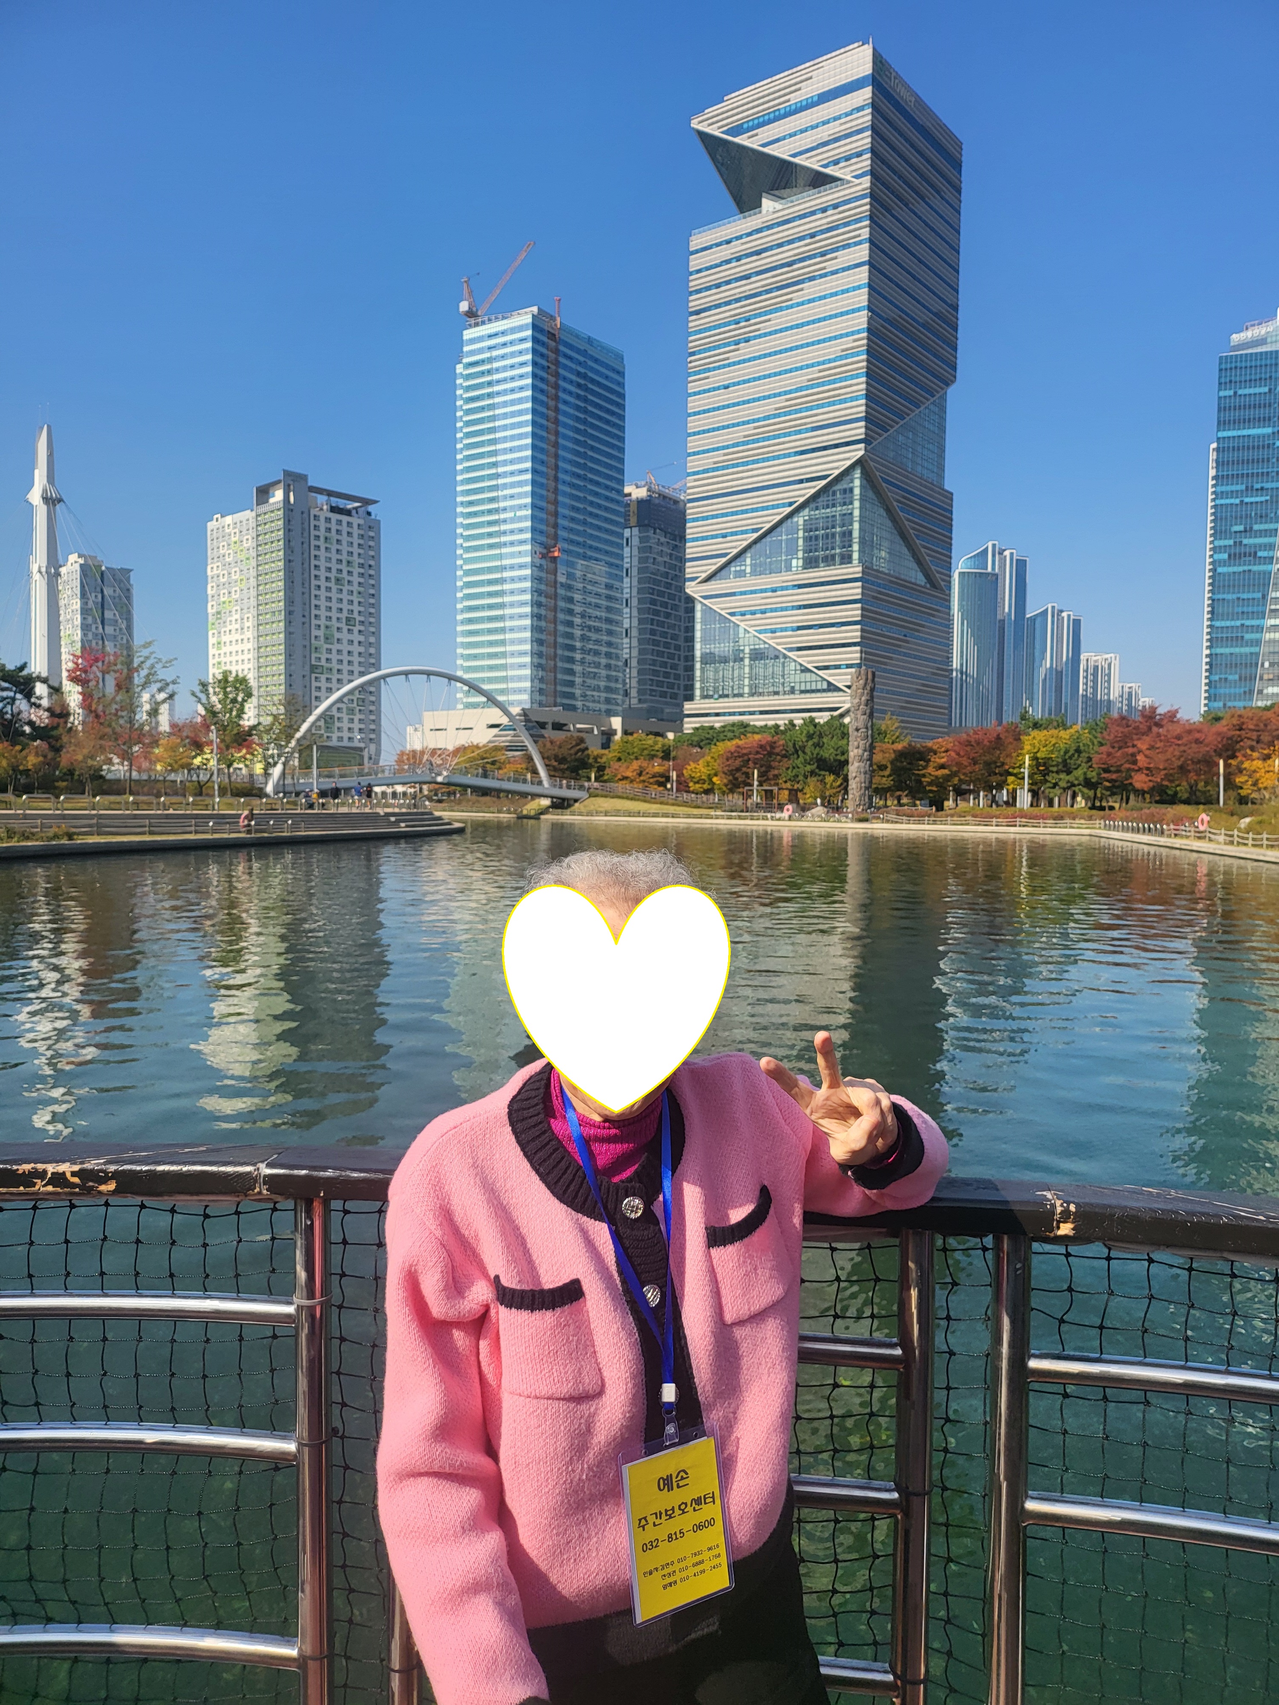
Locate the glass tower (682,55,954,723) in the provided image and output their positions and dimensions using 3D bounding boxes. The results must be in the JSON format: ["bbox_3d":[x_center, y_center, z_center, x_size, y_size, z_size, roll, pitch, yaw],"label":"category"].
[{"bbox_3d":[40.448,-86.308,265.535,44.457,147.000,42.254,3,4,38],"label":"glass tower"}]

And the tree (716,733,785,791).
[{"bbox_3d":[11.319,-8.388,119.804,6.900,7.120,6.900,0,3,0],"label":"tree"}]

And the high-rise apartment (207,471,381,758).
[{"bbox_3d":[-112.231,-68.176,383.642,48.815,94.474,33.648,4,4,43],"label":"high-rise apartment"}]

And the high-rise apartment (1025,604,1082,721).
[{"bbox_3d":[363.761,-133.606,1043.509,40.000,162.980,38.000,3,4,35],"label":"high-rise apartment"}]

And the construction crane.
[{"bbox_3d":[-45.360,-181.653,378.000,25.500,27.000,6.000,1,3,14],"label":"construction crane"}]

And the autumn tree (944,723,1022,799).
[{"bbox_3d":[33.787,-8.561,116.000,7.842,8.104,7.450,1,3,16],"label":"autumn tree"}]

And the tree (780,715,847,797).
[{"bbox_3d":[17.318,-8.953,116.000,7.319,8.888,6.954,1,3,8],"label":"tree"}]

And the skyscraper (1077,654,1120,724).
[{"bbox_3d":[427.961,-119.345,1102.444,33.000,129.040,27.000,3,4,35],"label":"skyscraper"}]

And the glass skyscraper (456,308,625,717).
[{"bbox_3d":[-33.317,-98.885,418.267,32.500,156.230,52.000,3,4,35],"label":"glass skyscraper"}]

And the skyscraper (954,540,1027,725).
[{"bbox_3d":[279.044,-145.694,942.574,47.000,196.900,44.000,3,4,35],"label":"skyscraper"}]

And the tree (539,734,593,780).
[{"bbox_3d":[-8.724,-10.195,139.785,6.500,7.810,6.500,0,3,0],"label":"tree"}]

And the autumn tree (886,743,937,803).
[{"bbox_3d":[25.247,-7.187,109.833,4.500,6.050,4.500,0,3,0],"label":"autumn tree"}]

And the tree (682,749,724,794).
[{"bbox_3d":[6.552,-7.808,121.844,4.700,5.670,4.700,0,3,0],"label":"tree"}]

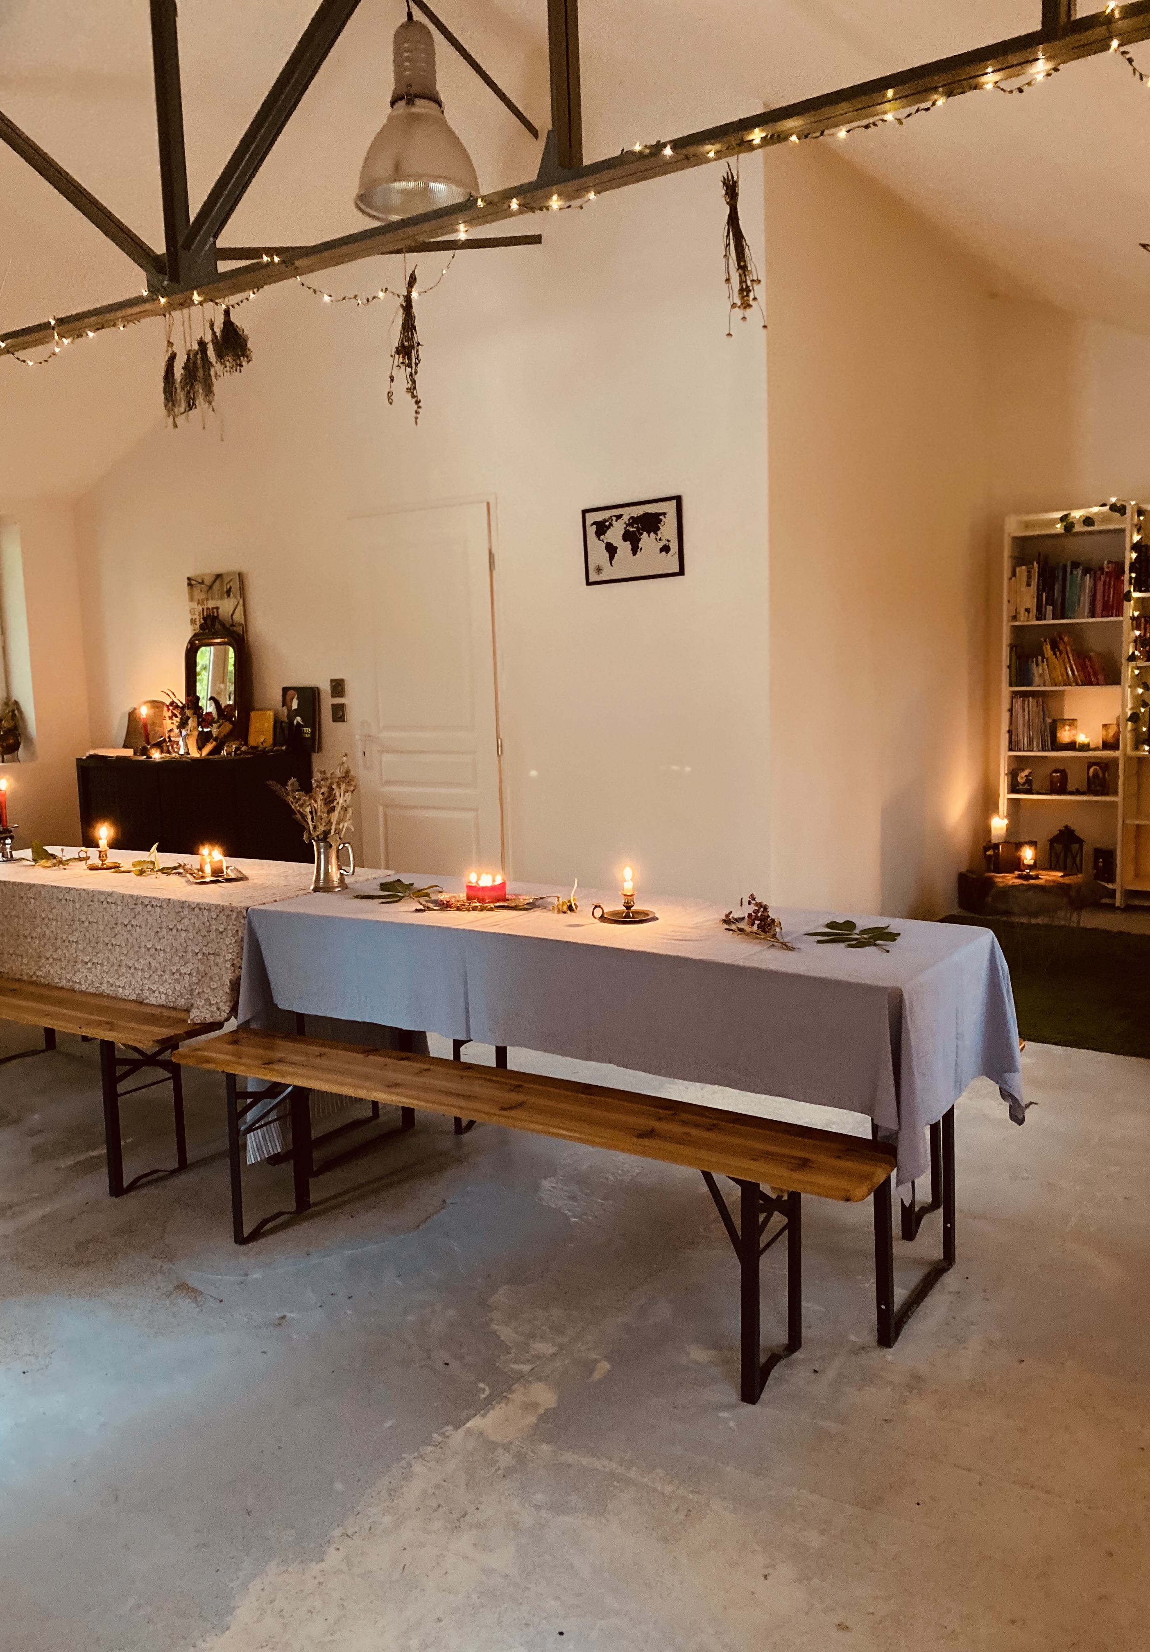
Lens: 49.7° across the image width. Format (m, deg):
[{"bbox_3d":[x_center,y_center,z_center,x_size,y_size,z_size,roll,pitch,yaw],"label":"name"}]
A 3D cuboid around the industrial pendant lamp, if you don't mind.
[{"bbox_3d":[-0.545,-2.424,4.179,0.415,0.619,0.415,-2,7,0],"label":"industrial pendant lamp"}]

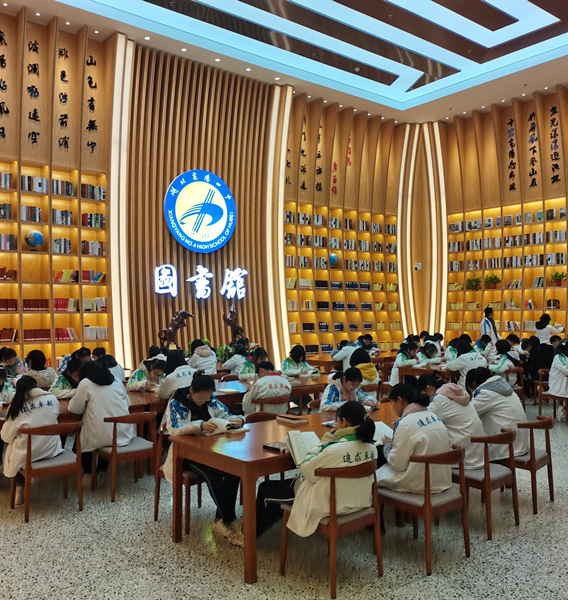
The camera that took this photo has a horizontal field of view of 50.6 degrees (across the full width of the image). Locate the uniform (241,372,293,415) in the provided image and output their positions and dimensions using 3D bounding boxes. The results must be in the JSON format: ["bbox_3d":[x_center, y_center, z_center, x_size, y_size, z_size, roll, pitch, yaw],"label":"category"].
[{"bbox_3d":[-0.222,1.103,6.957,0.520,0.620,0.480,0,-1,-38],"label":"uniform"}]

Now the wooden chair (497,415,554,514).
[{"bbox_3d":[2.060,1.378,5.192,0.520,0.745,0.490,0,-1,-45],"label":"wooden chair"}]

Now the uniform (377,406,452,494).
[{"bbox_3d":[0.863,1.032,4.181,0.490,0.570,0.520,0,-1,-41],"label":"uniform"}]

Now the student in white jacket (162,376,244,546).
[{"bbox_3d":[-0.584,1.206,4.769,0.560,1.220,0.800,0,-1,-38],"label":"student in white jacket"}]

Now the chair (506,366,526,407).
[{"bbox_3d":[3.393,1.418,9.192,0.520,0.745,0.490,0,-1,-41],"label":"chair"}]

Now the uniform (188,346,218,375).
[{"bbox_3d":[-1.181,1.066,8.807,0.500,0.620,0.480,0,-1,-39],"label":"uniform"}]

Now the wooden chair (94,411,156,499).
[{"bbox_3d":[-1.540,1.464,5.817,0.500,0.765,0.520,0,-1,-38],"label":"wooden chair"}]

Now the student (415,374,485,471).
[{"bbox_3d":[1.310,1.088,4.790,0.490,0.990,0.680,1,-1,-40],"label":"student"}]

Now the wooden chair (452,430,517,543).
[{"bbox_3d":[1.535,1.380,4.713,0.550,0.760,0.520,1,-2,-39],"label":"wooden chair"}]

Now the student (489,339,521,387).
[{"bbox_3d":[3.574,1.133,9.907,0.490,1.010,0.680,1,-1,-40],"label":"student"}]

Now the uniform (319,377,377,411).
[{"bbox_3d":[0.600,1.055,5.666,0.560,0.630,0.500,1,-2,-39],"label":"uniform"}]

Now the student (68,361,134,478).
[{"bbox_3d":[-1.683,1.195,5.770,0.520,1.190,0.800,0,-1,-41],"label":"student"}]

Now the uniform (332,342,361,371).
[{"bbox_3d":[1.251,1.177,11.835,0.520,0.690,0.520,1,-2,-39],"label":"uniform"}]

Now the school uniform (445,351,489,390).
[{"bbox_3d":[2.669,1.047,8.767,0.520,0.590,0.550,0,-1,-41],"label":"school uniform"}]

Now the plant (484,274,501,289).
[{"bbox_3d":[5.260,-0.464,15.138,0.350,0.360,0.370,1,-1,-40],"label":"plant"}]

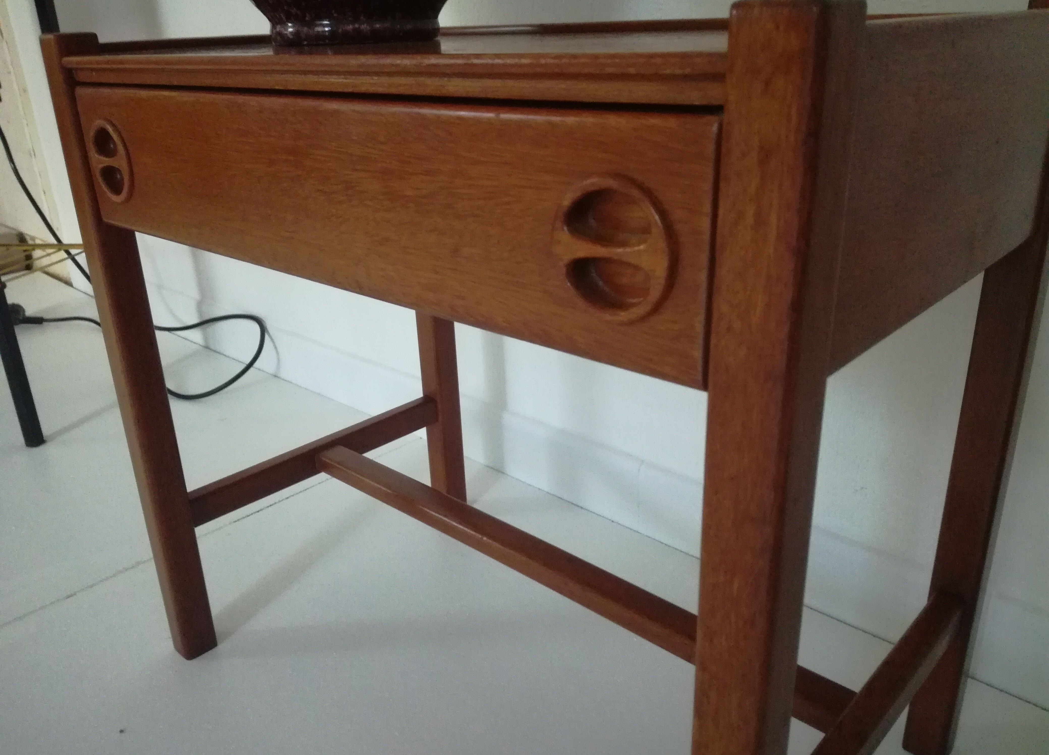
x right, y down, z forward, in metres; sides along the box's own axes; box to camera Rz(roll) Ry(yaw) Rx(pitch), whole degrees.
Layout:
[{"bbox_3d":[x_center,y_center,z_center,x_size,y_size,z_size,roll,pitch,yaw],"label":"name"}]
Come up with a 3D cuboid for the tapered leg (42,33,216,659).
[{"bbox_3d":[-0.323,0.010,0.693,0.030,0.542,0.030,18,29,40],"label":"tapered leg"}]

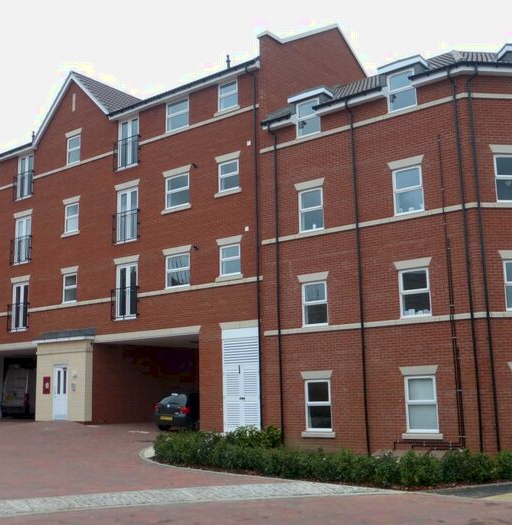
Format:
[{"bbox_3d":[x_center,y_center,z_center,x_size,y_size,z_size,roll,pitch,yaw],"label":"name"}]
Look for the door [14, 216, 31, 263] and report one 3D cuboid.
[{"bbox_3d":[-9.960,-0.954,29.368,1.100,2.020,0.100,-9,-13,36],"label":"door"}]

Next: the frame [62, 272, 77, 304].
[{"bbox_3d":[-7.295,1.018,27.033,0.820,1.130,0.100,-9,-13,36],"label":"frame"}]

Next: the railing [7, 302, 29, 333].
[{"bbox_3d":[-9.899,2.289,28.652,1.440,1.120,0.130,-9,-13,36],"label":"railing"}]

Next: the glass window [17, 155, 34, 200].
[{"bbox_3d":[-9.977,-3.758,29.919,1.224,2.049,0.120,-9,-12,36],"label":"glass window"}]

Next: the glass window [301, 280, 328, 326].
[{"bbox_3d":[1.762,1.234,20.348,0.840,1.310,0.100,-9,-13,35],"label":"glass window"}]

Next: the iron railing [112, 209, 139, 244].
[{"bbox_3d":[-4.814,-1.304,25.411,1.380,1.120,0.130,-9,-13,36],"label":"iron railing"}]

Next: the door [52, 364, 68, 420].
[{"bbox_3d":[-7.418,4.948,26.201,0.935,2.024,0.100,-9,-12,36],"label":"door"}]

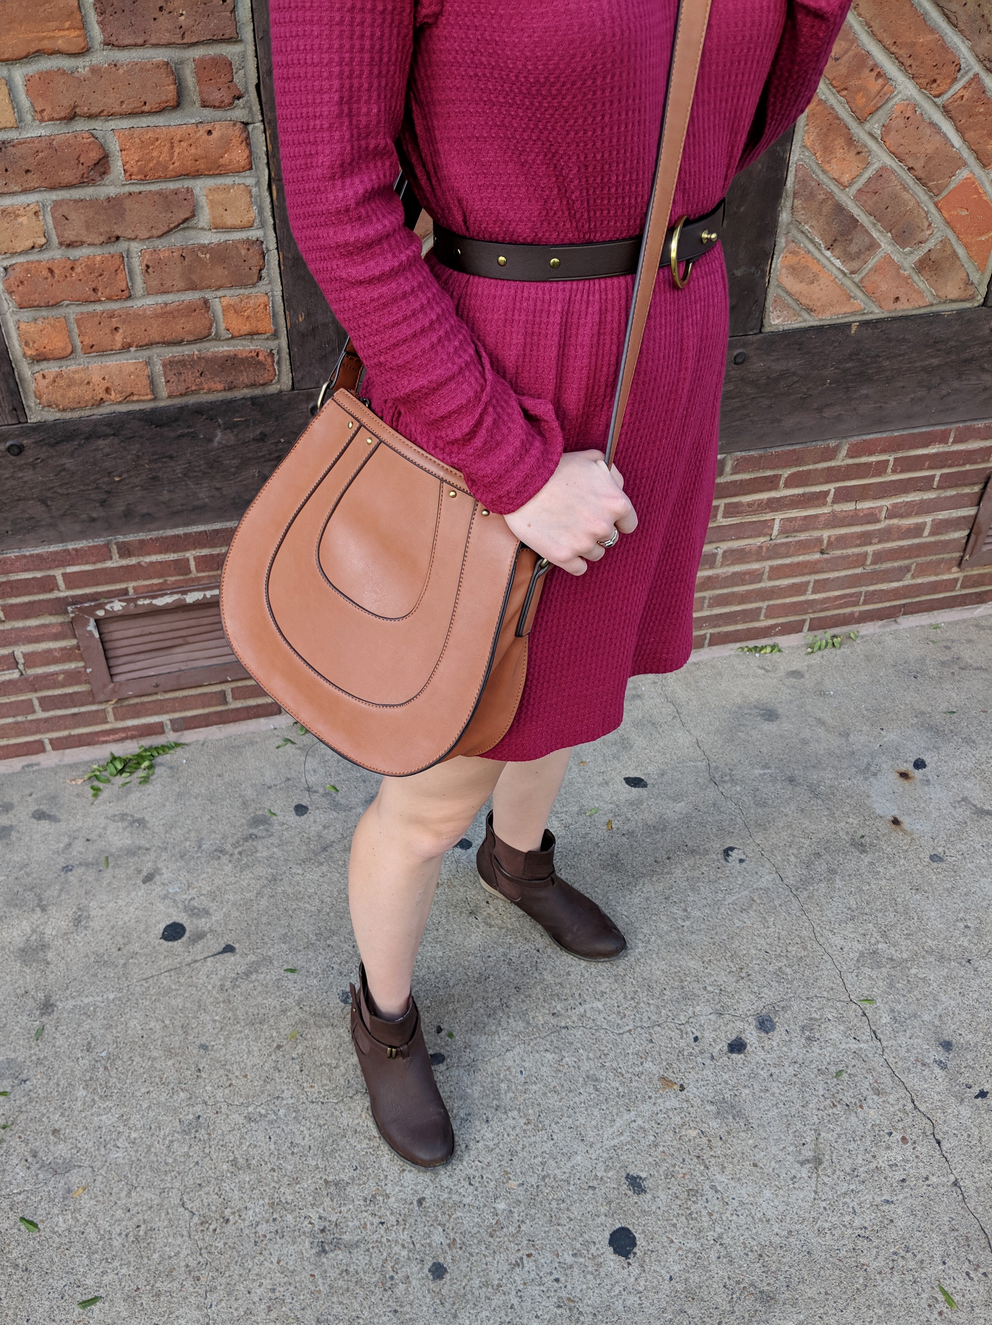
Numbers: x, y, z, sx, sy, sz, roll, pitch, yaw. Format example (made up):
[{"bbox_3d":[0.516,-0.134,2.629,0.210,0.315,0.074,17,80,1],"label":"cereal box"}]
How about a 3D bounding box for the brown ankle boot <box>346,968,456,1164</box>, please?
[{"bbox_3d":[-0.143,0.560,1.462,0.094,0.147,0.263,-16,40,-19],"label":"brown ankle boot"}]

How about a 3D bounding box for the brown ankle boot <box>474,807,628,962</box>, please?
[{"bbox_3d":[0.094,0.368,1.712,0.265,0.149,0.094,28,46,33],"label":"brown ankle boot"}]

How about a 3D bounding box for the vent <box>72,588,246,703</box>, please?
[{"bbox_3d":[-0.585,-0.054,1.983,0.400,0.220,0.040,-7,38,-9],"label":"vent"}]

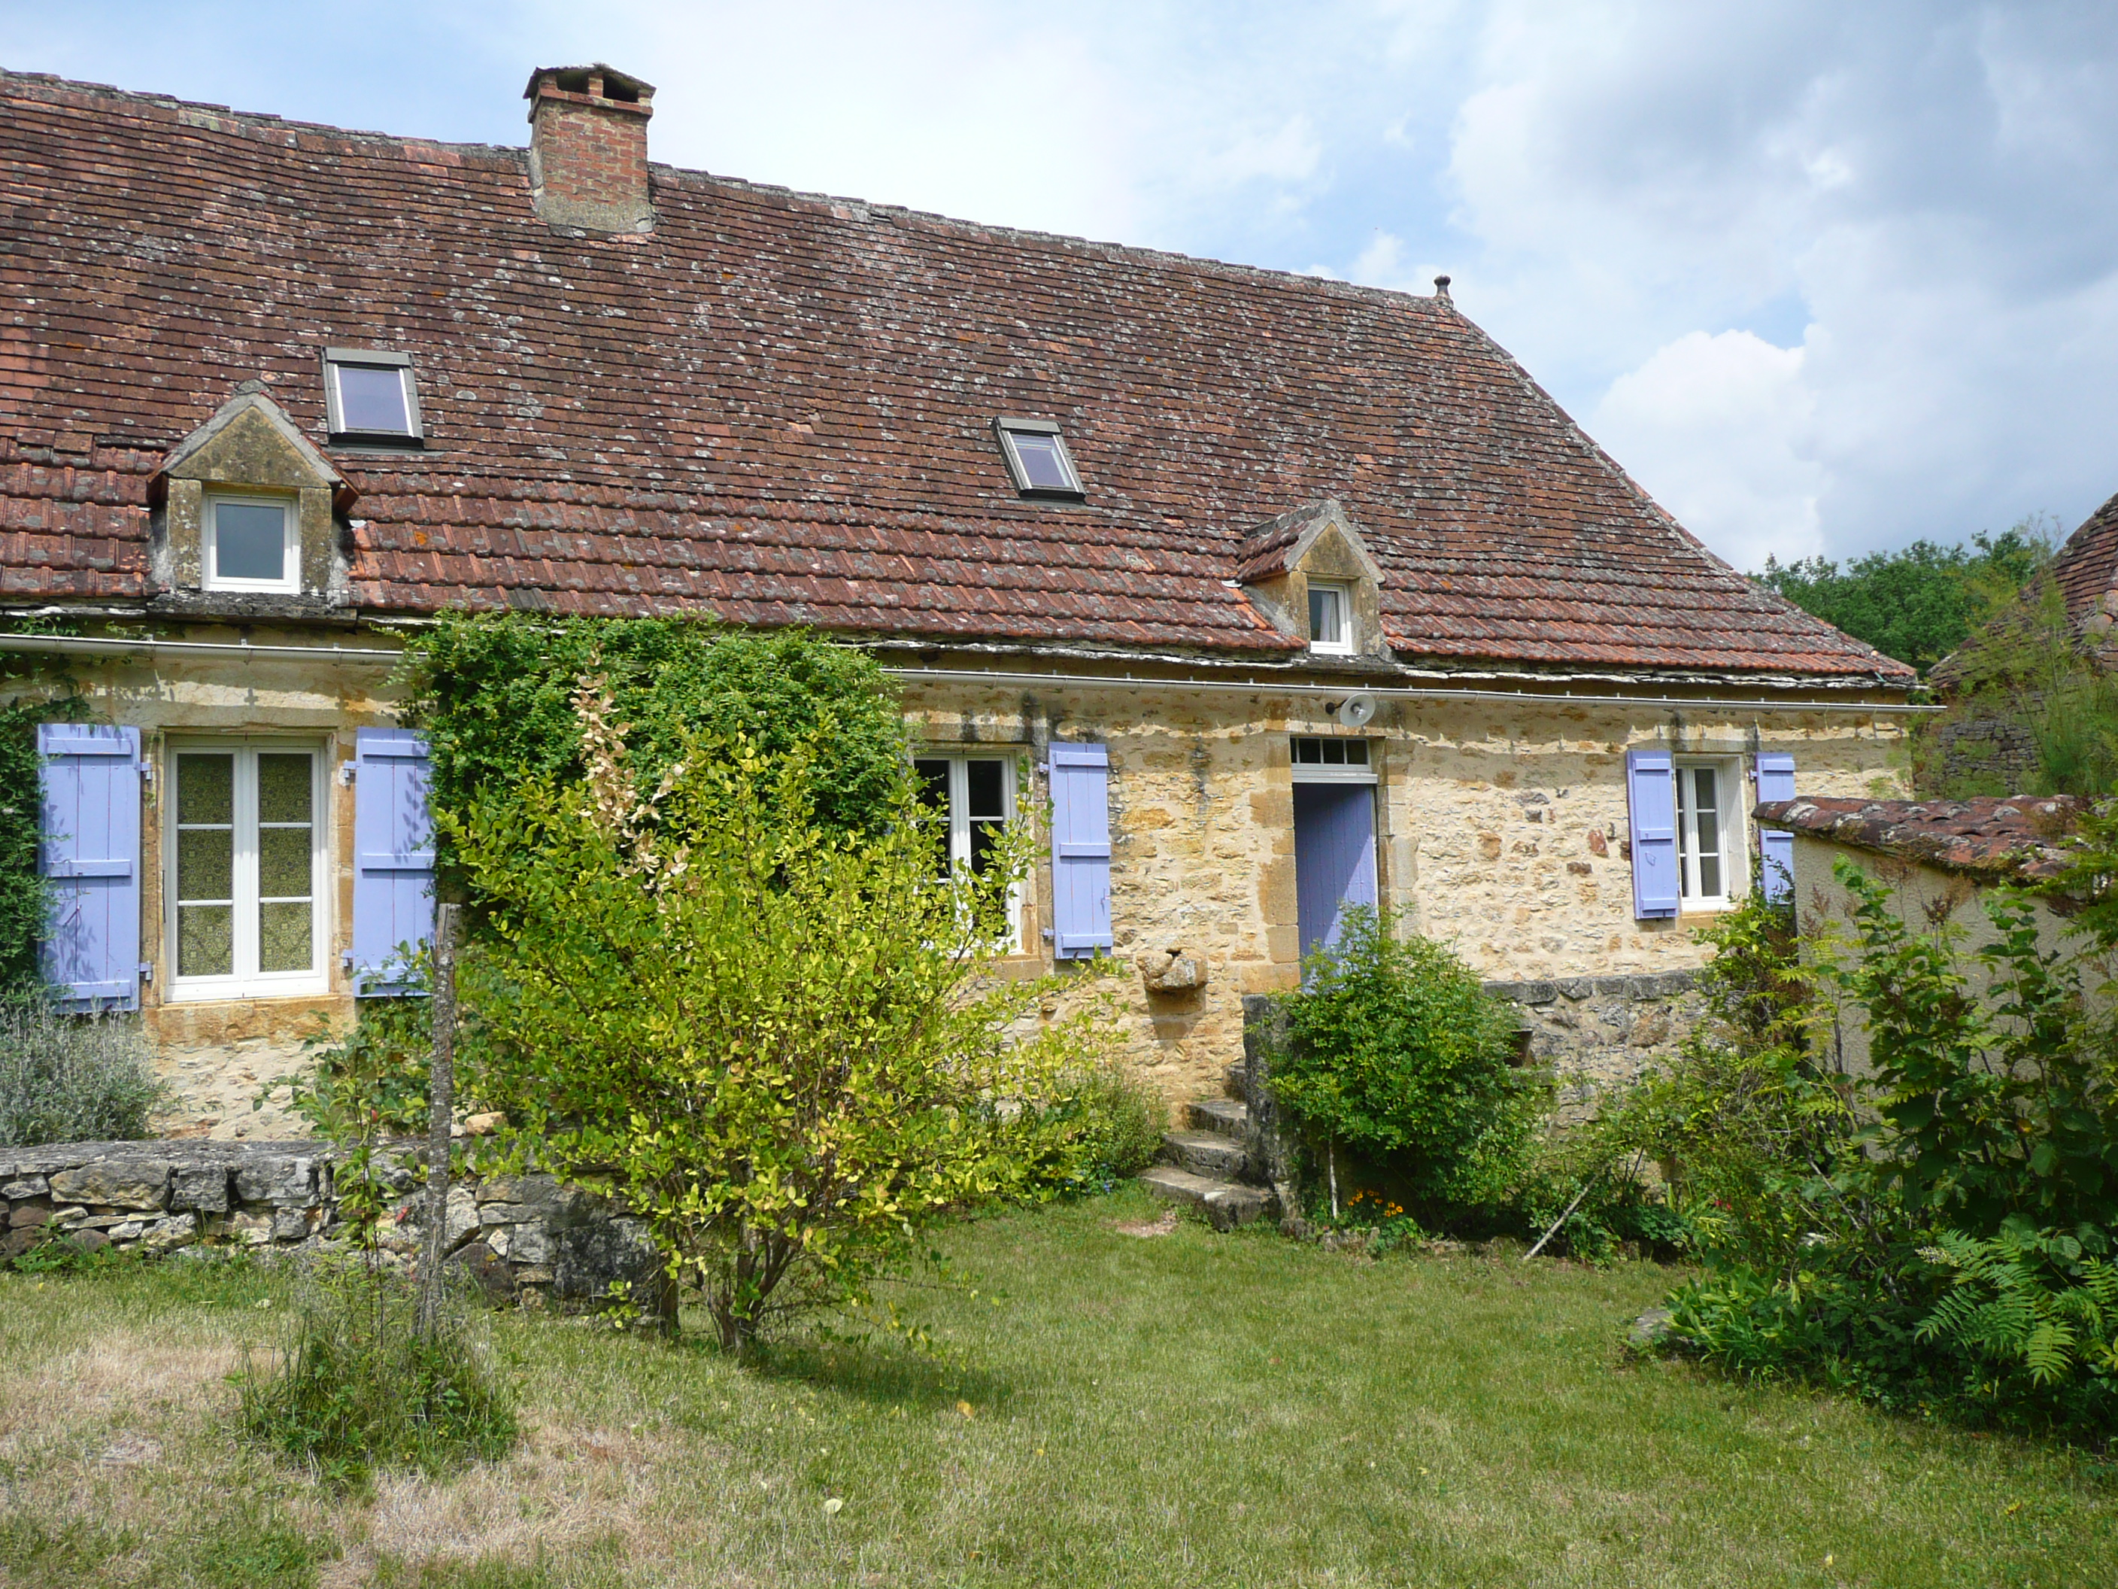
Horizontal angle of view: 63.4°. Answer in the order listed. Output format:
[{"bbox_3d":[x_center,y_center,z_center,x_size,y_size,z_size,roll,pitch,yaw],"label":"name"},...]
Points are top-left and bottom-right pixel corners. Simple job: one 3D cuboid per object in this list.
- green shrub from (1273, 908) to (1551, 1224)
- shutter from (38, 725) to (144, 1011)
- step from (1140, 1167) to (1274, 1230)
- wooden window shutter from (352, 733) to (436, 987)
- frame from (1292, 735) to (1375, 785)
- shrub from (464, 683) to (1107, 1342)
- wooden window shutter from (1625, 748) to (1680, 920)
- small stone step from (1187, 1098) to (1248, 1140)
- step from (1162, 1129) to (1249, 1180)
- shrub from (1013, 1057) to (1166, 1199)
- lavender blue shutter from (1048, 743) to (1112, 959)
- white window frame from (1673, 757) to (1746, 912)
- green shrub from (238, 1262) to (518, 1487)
[{"bbox_3d":[2.016,1.557,9.918,1.450,1.750,1.300,0,-3,-31],"label":"green shrub"},{"bbox_3d":[-4.945,0.382,8.743,0.449,1.459,0.060,0,-4,-27],"label":"shutter"},{"bbox_3d":[0.873,2.524,10.692,0.360,0.170,1.080,0,-3,-31],"label":"step"},{"bbox_3d":[-3.642,0.372,9.418,0.408,1.464,0.060,0,-4,-27],"label":"wooden window shutter"},{"bbox_3d":[1.995,-0.255,12.621,0.860,0.350,0.100,0,-4,-27],"label":"frame"},{"bbox_3d":[-1.142,0.881,7.100,2.650,2.780,2.400,-1,-4,-9],"label":"shrub"},{"bbox_3d":[4.803,0.321,13.853,0.460,1.360,0.050,0,-3,-31],"label":"wooden window shutter"},{"bbox_3d":[1.199,2.183,11.397,0.310,0.190,0.800,0,-4,-27],"label":"small stone step"},{"bbox_3d":[0.957,2.324,10.898,0.260,0.200,0.860,0,-3,-31],"label":"step"},{"bbox_3d":[0.176,2.028,10.419,0.880,0.780,0.650,0,-3,-31],"label":"shrub"},{"bbox_3d":[0.148,0.371,11.379,0.420,1.429,0.060,0,-4,-27],"label":"lavender blue shutter"},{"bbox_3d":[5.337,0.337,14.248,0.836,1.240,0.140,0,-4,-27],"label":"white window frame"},{"bbox_3d":[-2.027,1.722,5.100,0.760,0.500,0.650,-2,-3,0],"label":"green shrub"}]

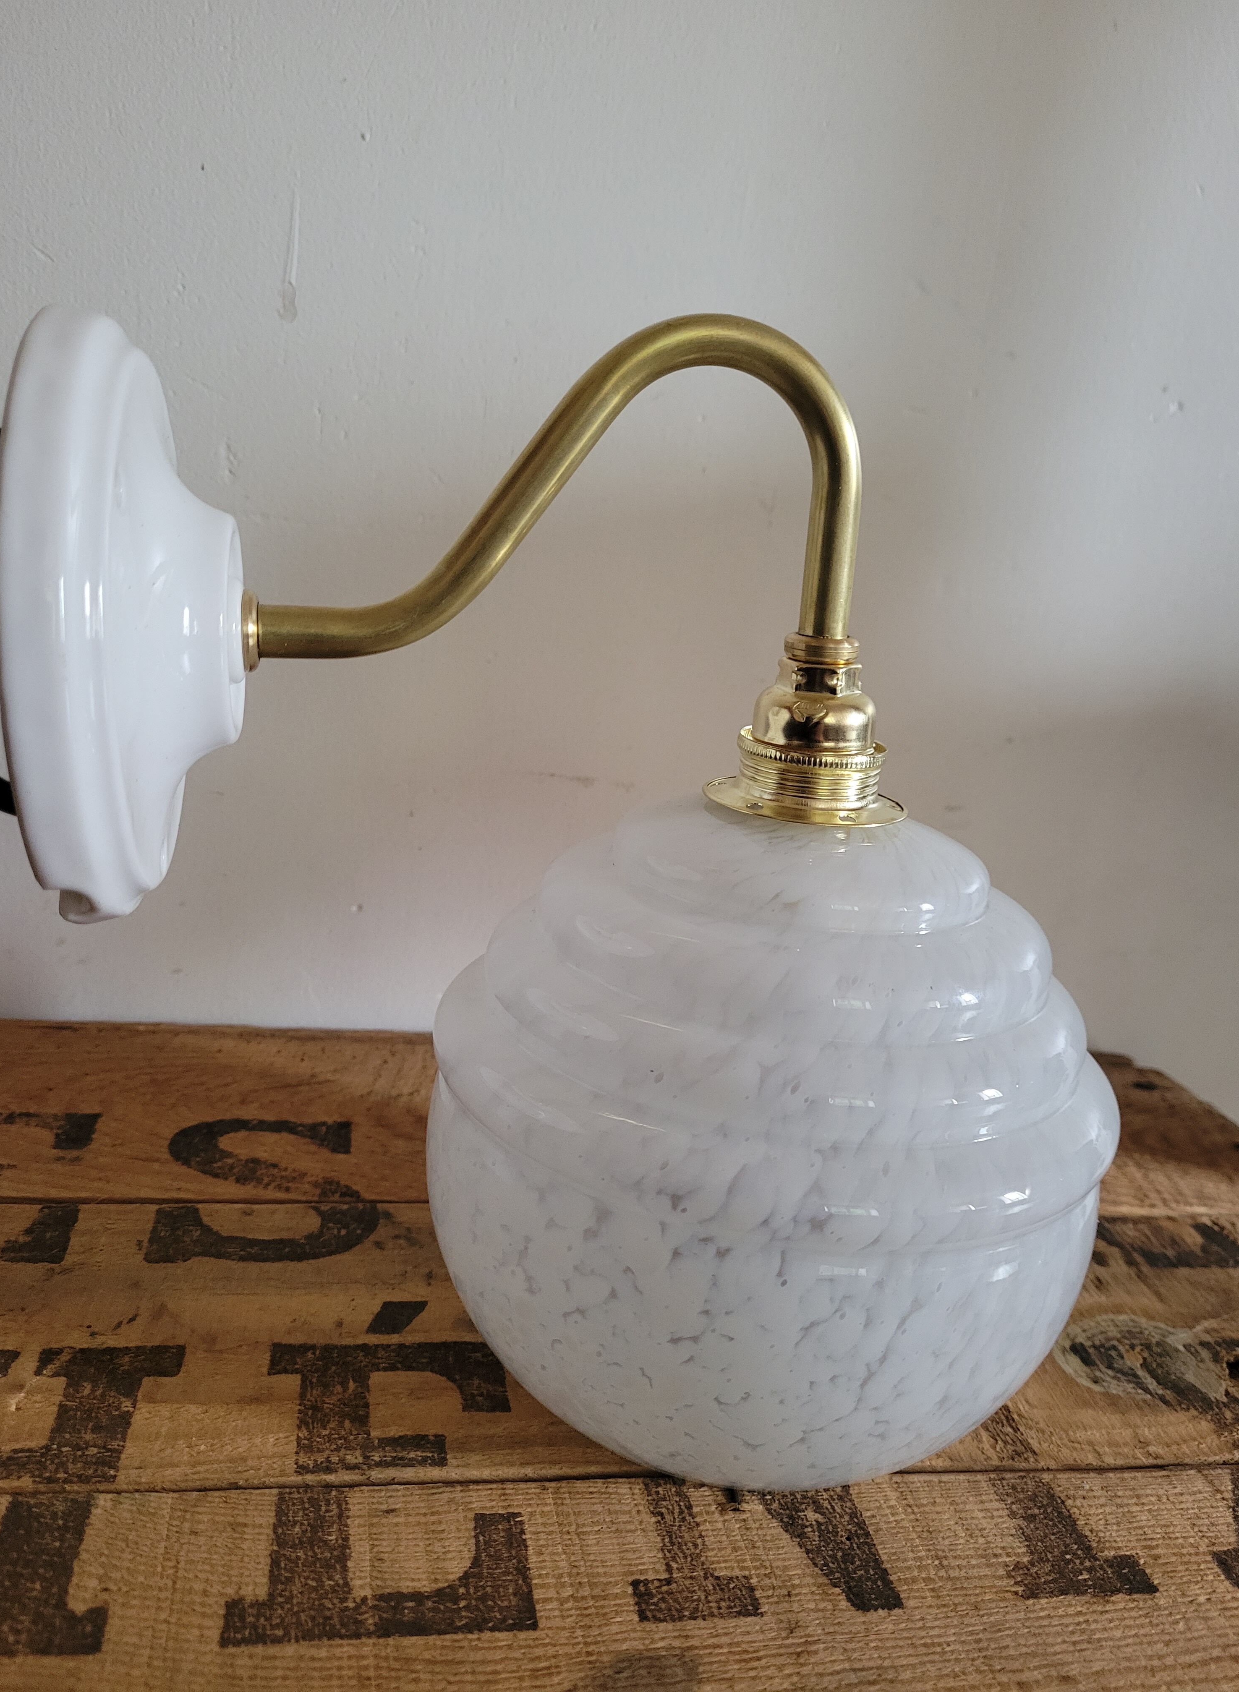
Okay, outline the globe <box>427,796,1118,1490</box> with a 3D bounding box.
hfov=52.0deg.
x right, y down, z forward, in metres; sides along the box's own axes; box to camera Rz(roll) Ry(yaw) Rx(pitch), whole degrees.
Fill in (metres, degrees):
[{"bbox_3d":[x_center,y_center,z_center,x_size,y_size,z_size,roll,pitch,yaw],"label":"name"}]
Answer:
[{"bbox_3d":[0.044,0.066,0.370,0.195,0.168,0.195,1,18,-10],"label":"globe"}]

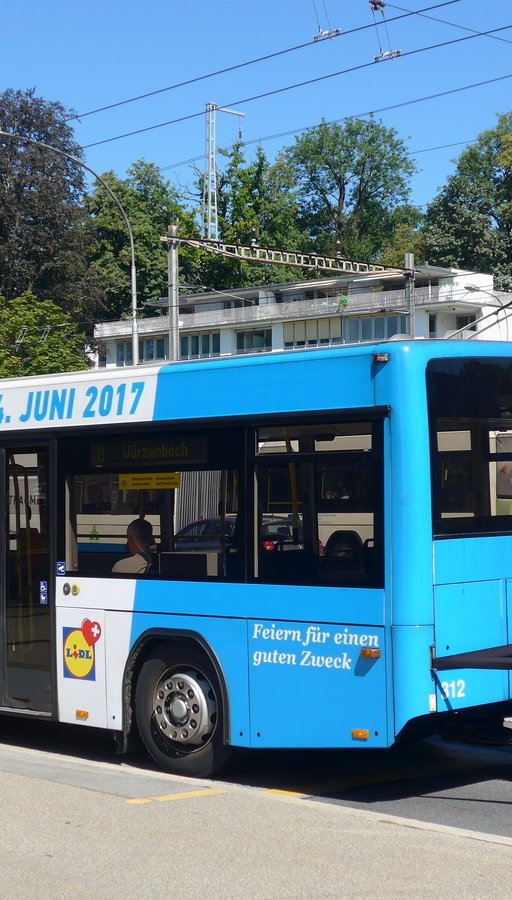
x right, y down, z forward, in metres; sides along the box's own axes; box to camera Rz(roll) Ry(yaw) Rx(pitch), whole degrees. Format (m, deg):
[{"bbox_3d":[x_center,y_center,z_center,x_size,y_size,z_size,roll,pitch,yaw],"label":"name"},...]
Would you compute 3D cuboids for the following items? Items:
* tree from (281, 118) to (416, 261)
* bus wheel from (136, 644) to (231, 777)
[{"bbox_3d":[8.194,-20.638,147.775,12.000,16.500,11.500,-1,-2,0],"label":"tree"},{"bbox_3d":[-0.394,1.716,11.465,0.940,0.940,0.290,-2,-2,41],"label":"bus wheel"}]

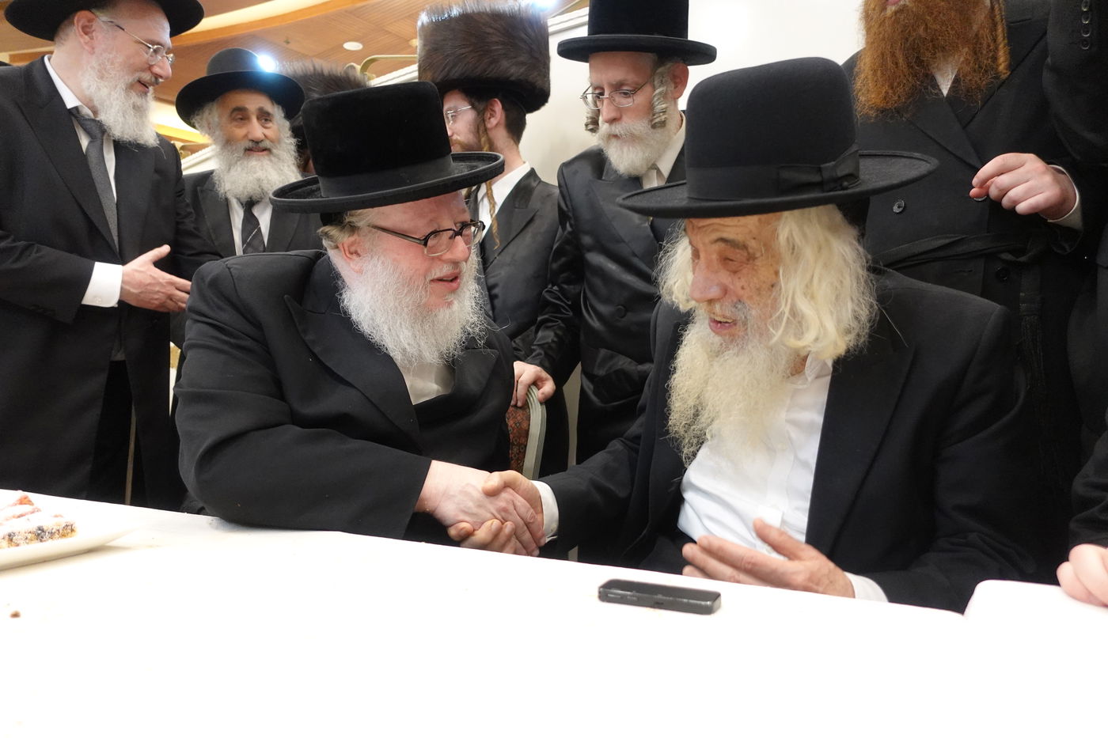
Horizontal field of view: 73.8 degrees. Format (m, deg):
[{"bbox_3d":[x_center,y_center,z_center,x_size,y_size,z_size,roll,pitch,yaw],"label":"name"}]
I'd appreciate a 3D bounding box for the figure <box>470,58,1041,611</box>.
[{"bbox_3d":[0.215,0.325,0.820,0.660,1.320,0.780,-2,-4,30],"label":"figure"}]

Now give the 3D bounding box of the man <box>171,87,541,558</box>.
[{"bbox_3d":[-0.250,0.295,1.040,0.630,1.370,0.780,2,-4,-29],"label":"man"}]

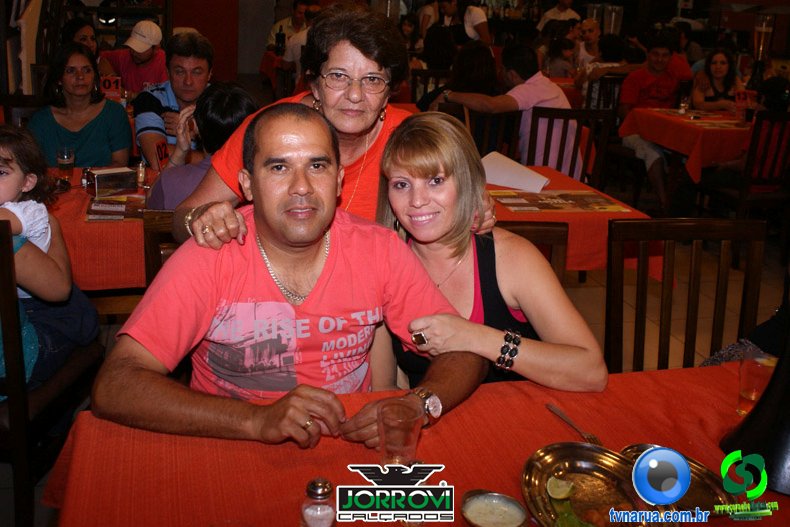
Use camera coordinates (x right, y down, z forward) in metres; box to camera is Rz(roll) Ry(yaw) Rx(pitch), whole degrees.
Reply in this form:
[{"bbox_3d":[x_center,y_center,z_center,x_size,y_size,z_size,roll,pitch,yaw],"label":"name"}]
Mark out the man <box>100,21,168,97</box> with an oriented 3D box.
[{"bbox_3d":[-1.435,-0.739,4.962,0.520,1.280,0.680,4,17,5],"label":"man"}]

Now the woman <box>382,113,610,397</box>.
[{"bbox_3d":[0.180,0.281,1.847,0.480,1.230,0.680,4,17,5],"label":"woman"}]

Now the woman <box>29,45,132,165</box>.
[{"bbox_3d":[-1.330,-0.308,3.681,0.480,1.200,0.680,-2,17,-13],"label":"woman"}]

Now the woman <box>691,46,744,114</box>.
[{"bbox_3d":[2.254,-0.917,6.016,0.460,1.160,0.620,0,18,-11],"label":"woman"}]

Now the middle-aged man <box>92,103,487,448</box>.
[{"bbox_3d":[-0.187,0.327,1.599,0.670,1.230,0.620,-1,18,-12],"label":"middle-aged man"}]

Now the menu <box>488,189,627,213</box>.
[{"bbox_3d":[0.546,-0.211,2.932,0.420,0.004,0.300,-2,19,-15],"label":"menu"}]

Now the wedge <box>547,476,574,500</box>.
[{"bbox_3d":[0.229,0.312,1.186,0.042,0.025,0.034,-2,19,-15],"label":"wedge"}]

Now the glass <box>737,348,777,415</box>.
[{"bbox_3d":[0.633,0.202,1.485,0.070,0.100,0.070,2,17,0],"label":"glass"}]

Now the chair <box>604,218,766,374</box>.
[{"bbox_3d":[0.797,0.376,2.193,0.420,0.890,0.480,0,17,-7],"label":"chair"}]

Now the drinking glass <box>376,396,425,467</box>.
[{"bbox_3d":[0.008,0.251,1.258,0.068,0.094,0.068,3,18,-1],"label":"drinking glass"}]

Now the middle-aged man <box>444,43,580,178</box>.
[{"bbox_3d":[0.725,-0.691,5.142,0.720,1.230,0.720,2,17,-2],"label":"middle-aged man"}]

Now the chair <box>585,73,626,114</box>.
[{"bbox_3d":[1.623,-0.867,6.144,0.420,0.904,0.470,-1,18,-12],"label":"chair"}]

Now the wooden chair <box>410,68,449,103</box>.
[{"bbox_3d":[0.344,-1.265,7.594,0.420,0.890,0.480,1,17,-4],"label":"wooden chair"}]

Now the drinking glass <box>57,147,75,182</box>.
[{"bbox_3d":[-1.103,-0.335,2.866,0.062,0.097,0.062,-2,19,-15],"label":"drinking glass"}]

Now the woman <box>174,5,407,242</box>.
[{"bbox_3d":[-0.105,0.147,1.946,0.600,1.410,0.550,2,17,0],"label":"woman"}]

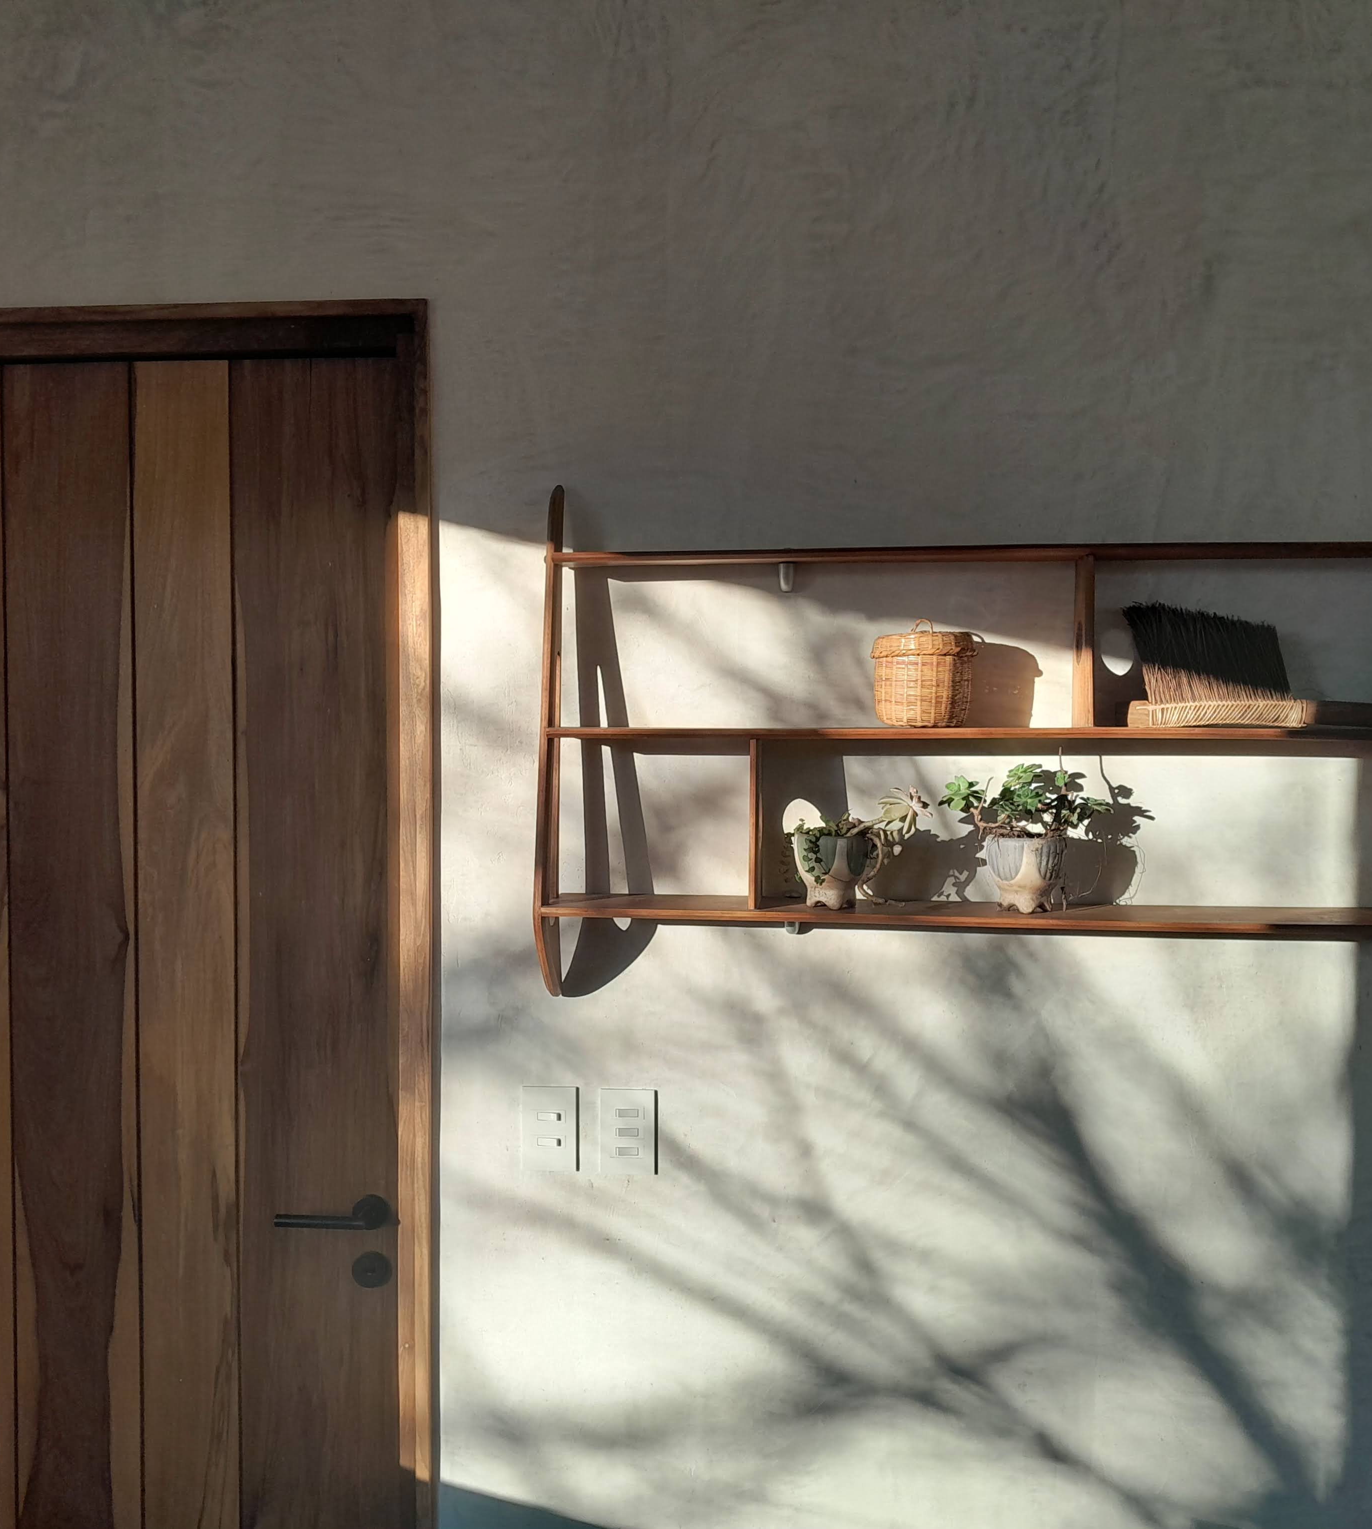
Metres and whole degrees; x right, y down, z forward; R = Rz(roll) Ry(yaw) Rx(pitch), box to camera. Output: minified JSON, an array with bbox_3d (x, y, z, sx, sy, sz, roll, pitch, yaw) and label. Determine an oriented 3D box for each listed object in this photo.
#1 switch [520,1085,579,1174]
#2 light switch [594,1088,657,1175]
[{"bbox_3d":[-0.185,0.498,2.178,0.077,0.114,0.010,0,2,6],"label":"switch"},{"bbox_3d":[-0.078,0.500,2.166,0.079,0.114,0.010,0,2,6],"label":"light switch"}]

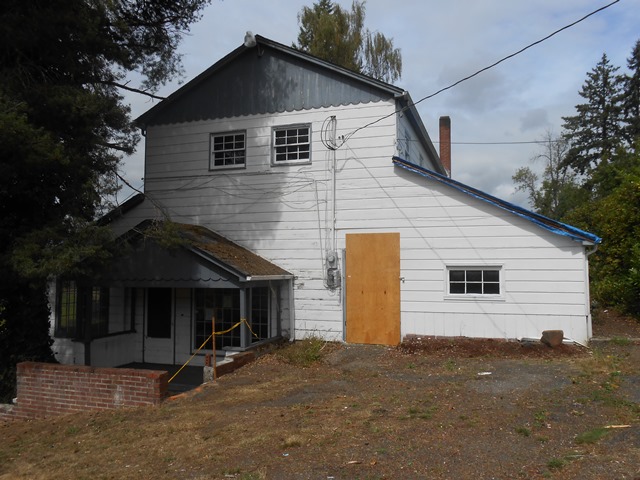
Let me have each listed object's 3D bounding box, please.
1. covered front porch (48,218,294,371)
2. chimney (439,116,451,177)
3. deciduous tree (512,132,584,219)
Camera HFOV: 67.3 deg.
[{"bbox_3d":[-3.327,1.286,11.021,4.950,3.350,2.280,-1,-3,19],"label":"covered front porch"},{"bbox_3d":[5.538,-4.056,21.249,0.490,2.650,0.500,-1,-3,19],"label":"chimney"},{"bbox_3d":[16.634,-2.056,35.095,4.800,10.600,4.800,-1,-3,19],"label":"deciduous tree"}]

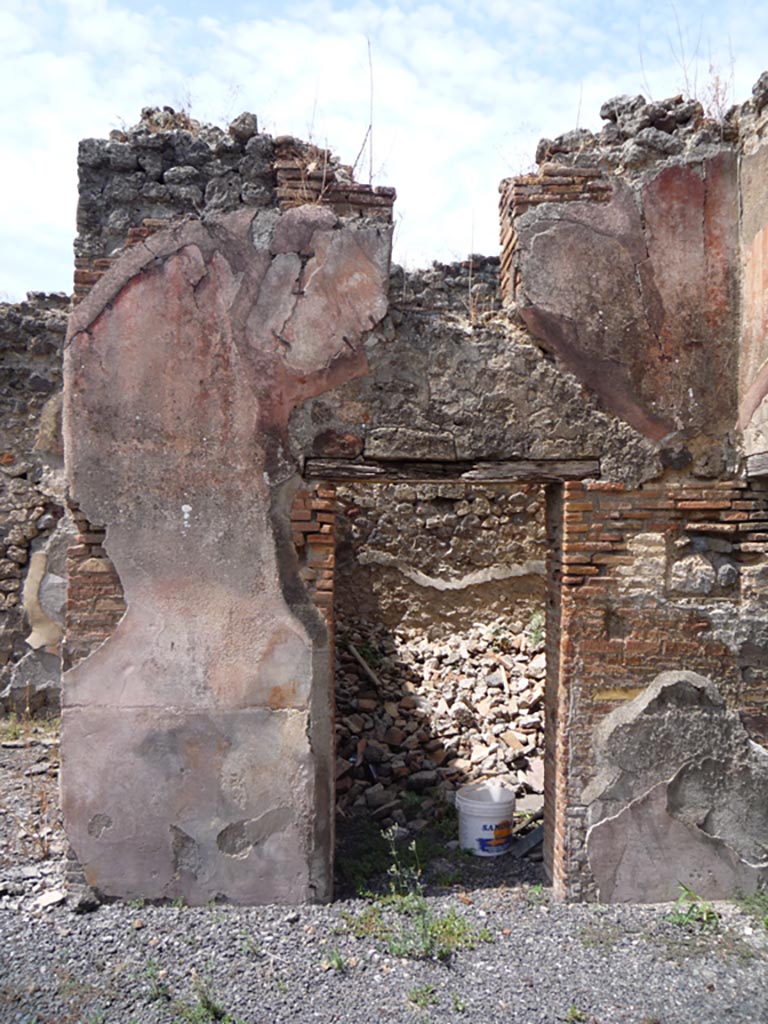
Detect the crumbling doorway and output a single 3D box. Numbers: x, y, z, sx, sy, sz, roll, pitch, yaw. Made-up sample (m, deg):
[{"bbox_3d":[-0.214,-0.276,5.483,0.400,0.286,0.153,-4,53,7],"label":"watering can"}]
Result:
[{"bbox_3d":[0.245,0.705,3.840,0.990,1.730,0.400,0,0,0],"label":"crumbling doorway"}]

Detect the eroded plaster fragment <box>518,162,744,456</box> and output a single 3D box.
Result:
[{"bbox_3d":[0.990,-0.835,3.660,0.920,1.270,0.110,0,0,0],"label":"eroded plaster fragment"}]

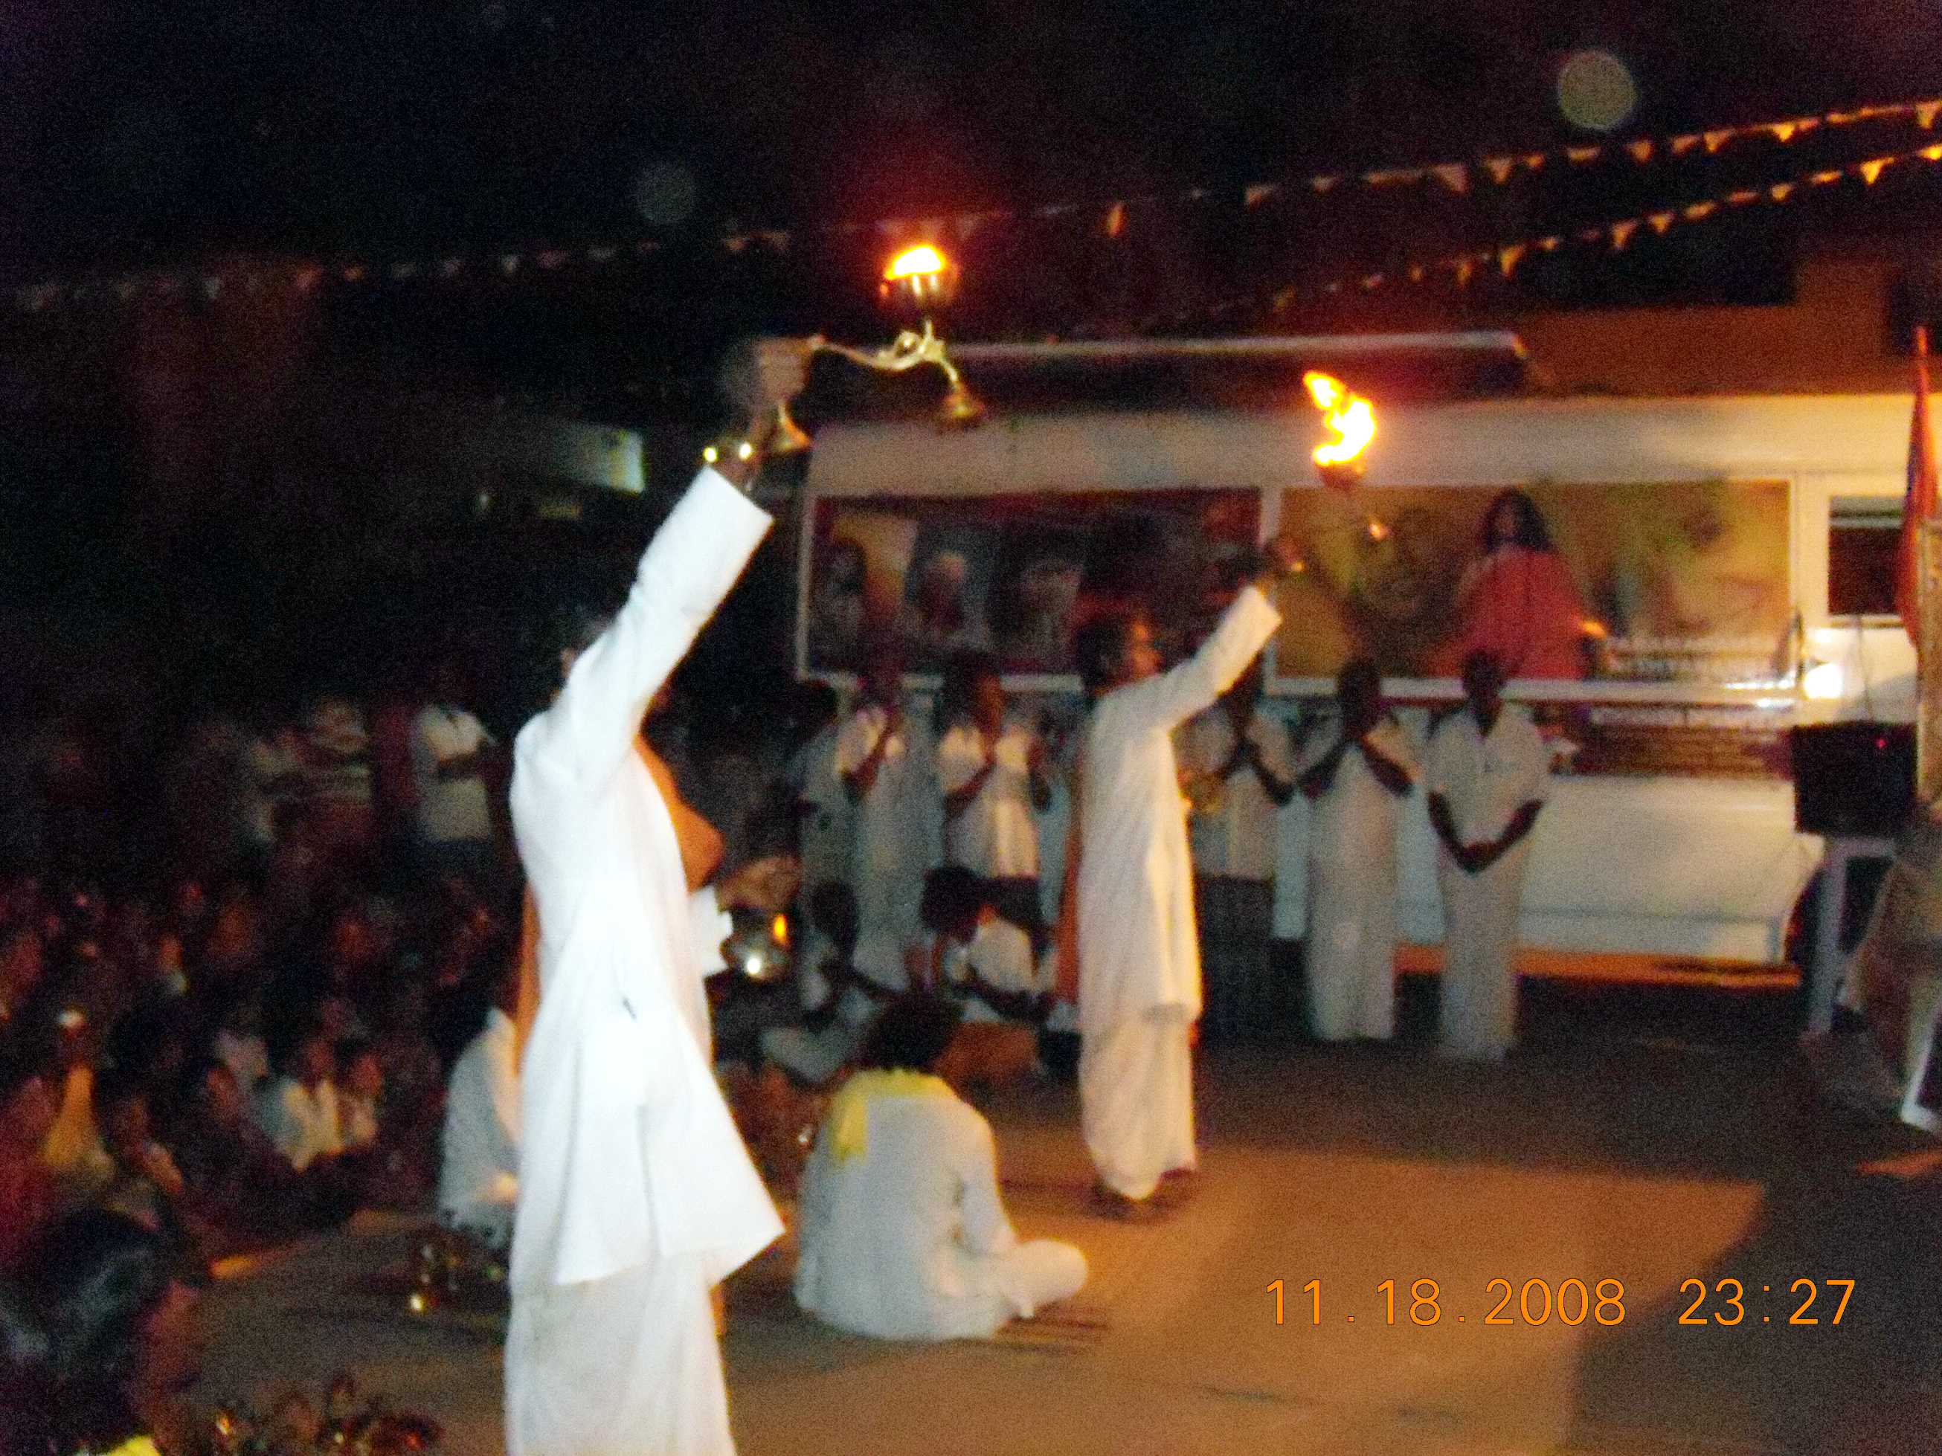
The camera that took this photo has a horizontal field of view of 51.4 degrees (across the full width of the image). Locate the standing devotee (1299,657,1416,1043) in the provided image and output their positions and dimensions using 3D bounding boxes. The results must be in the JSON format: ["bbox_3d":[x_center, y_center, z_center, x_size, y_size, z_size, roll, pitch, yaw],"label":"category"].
[{"bbox_3d":[1.654,0.526,8.650,0.500,1.644,0.330,1,0,11],"label":"standing devotee"}]

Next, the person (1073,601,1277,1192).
[{"bbox_3d":[0.595,0.477,5.800,0.560,1.769,0.500,1,0,-11],"label":"person"}]

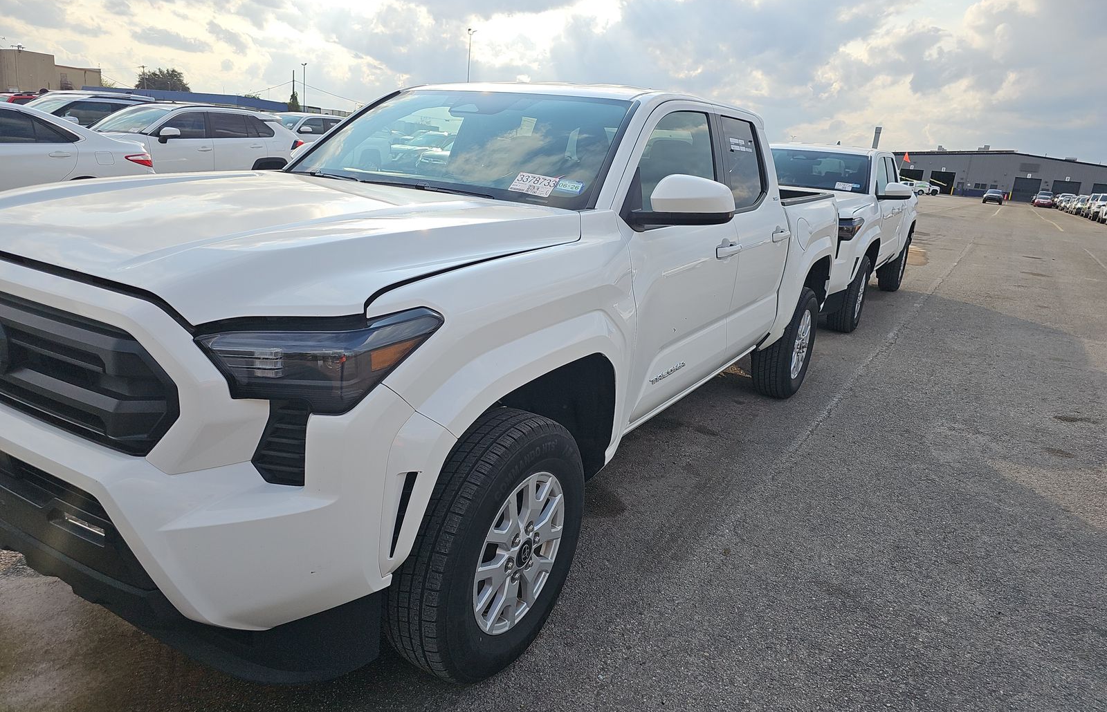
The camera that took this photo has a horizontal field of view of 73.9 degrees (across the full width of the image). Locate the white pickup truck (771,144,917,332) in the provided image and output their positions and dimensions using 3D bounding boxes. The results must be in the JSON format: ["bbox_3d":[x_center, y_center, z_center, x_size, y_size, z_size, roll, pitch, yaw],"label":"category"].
[{"bbox_3d":[3.183,-1.671,8.970,2.060,1.880,5.400,14,18,29],"label":"white pickup truck"}]

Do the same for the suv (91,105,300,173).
[{"bbox_3d":[-6.666,-3.590,12.830,1.920,1.690,4.600,14,18,28],"label":"suv"}]

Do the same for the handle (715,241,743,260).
[{"bbox_3d":[0.722,-0.435,3.010,0.055,0.050,0.245,14,18,29],"label":"handle"}]

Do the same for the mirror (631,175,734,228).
[{"bbox_3d":[0.455,-0.536,2.535,0.270,0.180,0.180,14,18,29],"label":"mirror"}]

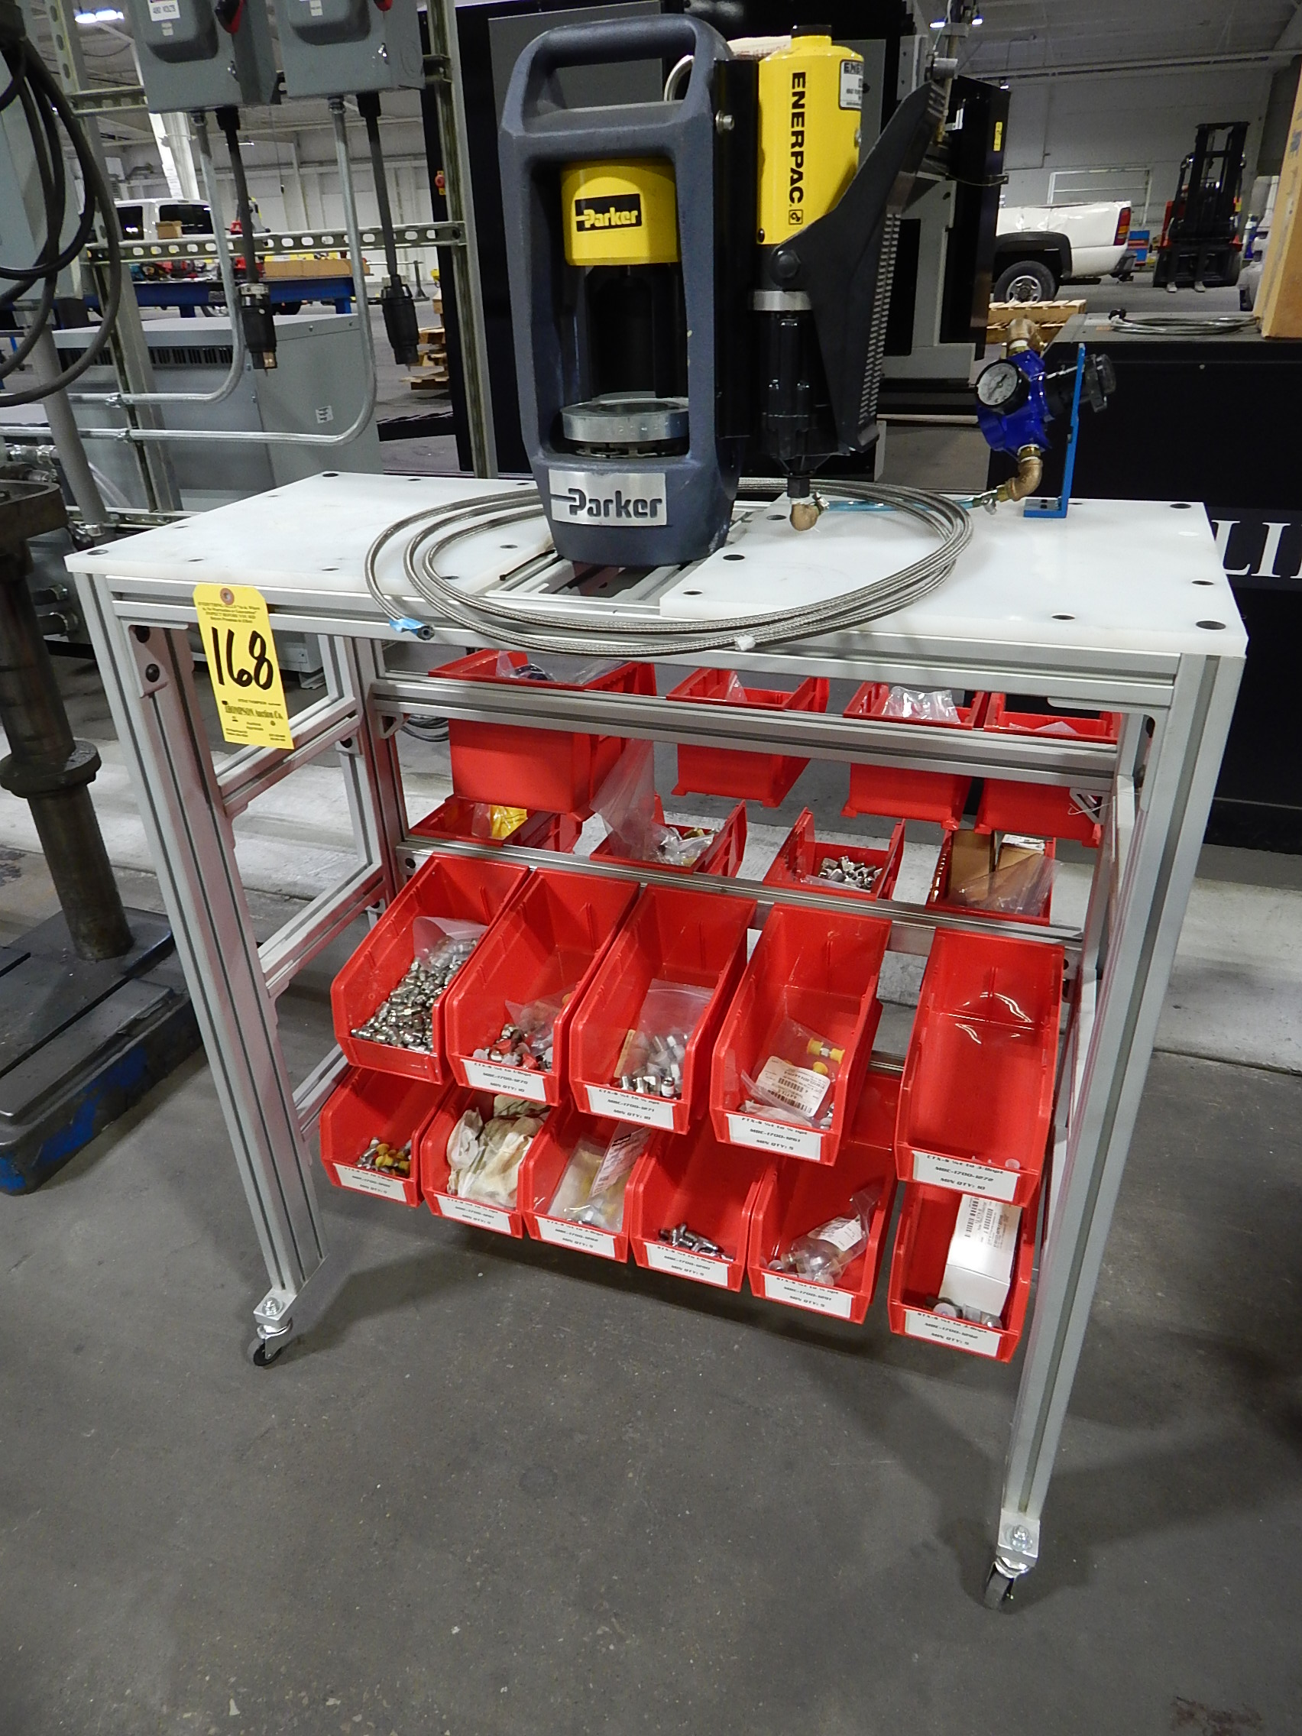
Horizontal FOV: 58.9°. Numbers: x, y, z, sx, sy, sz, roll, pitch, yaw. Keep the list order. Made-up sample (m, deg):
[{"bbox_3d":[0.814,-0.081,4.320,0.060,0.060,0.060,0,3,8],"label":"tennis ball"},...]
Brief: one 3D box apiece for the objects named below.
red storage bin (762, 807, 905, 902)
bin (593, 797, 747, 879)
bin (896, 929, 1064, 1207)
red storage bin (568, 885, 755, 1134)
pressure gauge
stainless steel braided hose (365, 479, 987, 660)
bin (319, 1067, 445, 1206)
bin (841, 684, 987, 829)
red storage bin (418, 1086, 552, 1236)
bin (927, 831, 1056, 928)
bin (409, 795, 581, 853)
[{"bbox_3d":[0.254,0.029,1.572,0.140,0.125,0.277,8,27,18],"label":"red storage bin"},{"bbox_3d":[0.035,-0.002,1.642,0.140,0.125,0.277,8,27,18],"label":"bin"},{"bbox_3d":[0.358,0.209,1.249,0.140,0.125,0.277,8,38,18],"label":"bin"},{"bbox_3d":[0.023,0.161,1.356,0.140,0.125,0.277,8,38,18],"label":"red storage bin"},{"bbox_3d":[0.304,-0.414,0.994,0.028,0.045,0.045,14,-7,-42],"label":"pressure gauge"},{"bbox_3d":[0.001,-0.269,0.957,0.495,0.045,0.488,8,31,18],"label":"stainless steel braided hose"},{"bbox_3d":[-0.312,0.311,1.579,0.140,0.125,0.277,8,35,18],"label":"bin"},{"bbox_3d":[0.331,-0.163,1.419,0.141,0.127,0.276,8,28,18],"label":"bin"},{"bbox_3d":[-0.177,0.333,1.540,0.140,0.125,0.277,8,37,18],"label":"red storage bin"},{"bbox_3d":[0.445,0.056,1.510,0.140,0.125,0.277,8,27,18],"label":"bin"},{"bbox_3d":[-0.218,-0.043,1.712,0.141,0.127,0.276,8,28,18],"label":"bin"}]

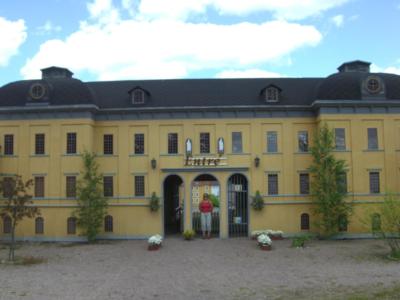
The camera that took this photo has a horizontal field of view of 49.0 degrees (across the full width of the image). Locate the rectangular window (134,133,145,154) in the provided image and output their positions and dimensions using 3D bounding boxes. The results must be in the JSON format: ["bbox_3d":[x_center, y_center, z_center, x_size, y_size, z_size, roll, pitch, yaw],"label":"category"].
[{"bbox_3d":[-2.275,-0.230,16.500,0.351,0.779,0.080,-1,-6,2],"label":"rectangular window"}]

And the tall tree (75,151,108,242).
[{"bbox_3d":[-3.579,1.546,14.519,1.108,3.059,1.052,-1,-4,1],"label":"tall tree"}]

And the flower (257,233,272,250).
[{"bbox_3d":[1.849,2.617,12.491,0.427,0.495,0.405,-1,-4,1],"label":"flower"}]

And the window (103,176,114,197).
[{"bbox_3d":[-3.355,1.349,16.187,0.348,0.746,0.091,-1,-4,2],"label":"window"}]

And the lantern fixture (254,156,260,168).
[{"bbox_3d":[2.091,0.465,15.967,0.203,0.400,0.220,-1,-5,2],"label":"lantern fixture"}]

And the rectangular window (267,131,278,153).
[{"bbox_3d":[2.687,-0.306,16.333,0.389,0.786,0.080,-1,-6,2],"label":"rectangular window"}]

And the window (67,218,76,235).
[{"bbox_3d":[-4.564,2.702,15.633,0.338,0.605,0.080,-1,-6,2],"label":"window"}]

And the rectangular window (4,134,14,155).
[{"bbox_3d":[-6.928,-0.194,15.914,0.341,0.754,0.100,-1,-5,2],"label":"rectangular window"}]

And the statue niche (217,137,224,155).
[{"bbox_3d":[0.739,-0.148,15.443,0.246,0.612,0.130,-1,-4,1],"label":"statue niche"}]

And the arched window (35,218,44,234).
[{"bbox_3d":[-5.713,2.682,15.621,0.316,0.591,0.100,-1,-5,2],"label":"arched window"}]

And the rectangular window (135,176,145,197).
[{"bbox_3d":[-2.203,1.331,16.143,0.348,0.746,0.091,-1,-4,2],"label":"rectangular window"}]

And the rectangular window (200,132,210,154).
[{"bbox_3d":[0.179,-0.263,16.238,0.373,0.773,0.100,-1,-5,2],"label":"rectangular window"}]

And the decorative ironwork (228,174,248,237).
[{"bbox_3d":[1.398,2.048,16.027,0.737,2.318,0.071,-1,-4,2],"label":"decorative ironwork"}]

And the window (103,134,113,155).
[{"bbox_3d":[-3.450,-0.204,16.539,0.349,0.751,0.080,-1,-6,2],"label":"window"}]

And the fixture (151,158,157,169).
[{"bbox_3d":[-1.686,0.509,16.072,0.202,0.396,0.220,-1,-5,2],"label":"fixture"}]

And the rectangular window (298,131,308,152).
[{"bbox_3d":[3.798,-0.322,16.139,0.369,0.780,0.100,-1,-5,2],"label":"rectangular window"}]

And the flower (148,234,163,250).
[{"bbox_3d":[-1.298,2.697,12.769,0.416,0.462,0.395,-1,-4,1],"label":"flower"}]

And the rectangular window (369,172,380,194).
[{"bbox_3d":[6.076,1.158,15.248,0.348,0.746,0.091,-1,-4,2],"label":"rectangular window"}]

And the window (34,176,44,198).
[{"bbox_3d":[-5.458,1.267,14.979,0.334,0.727,0.100,-1,-4,1],"label":"window"}]

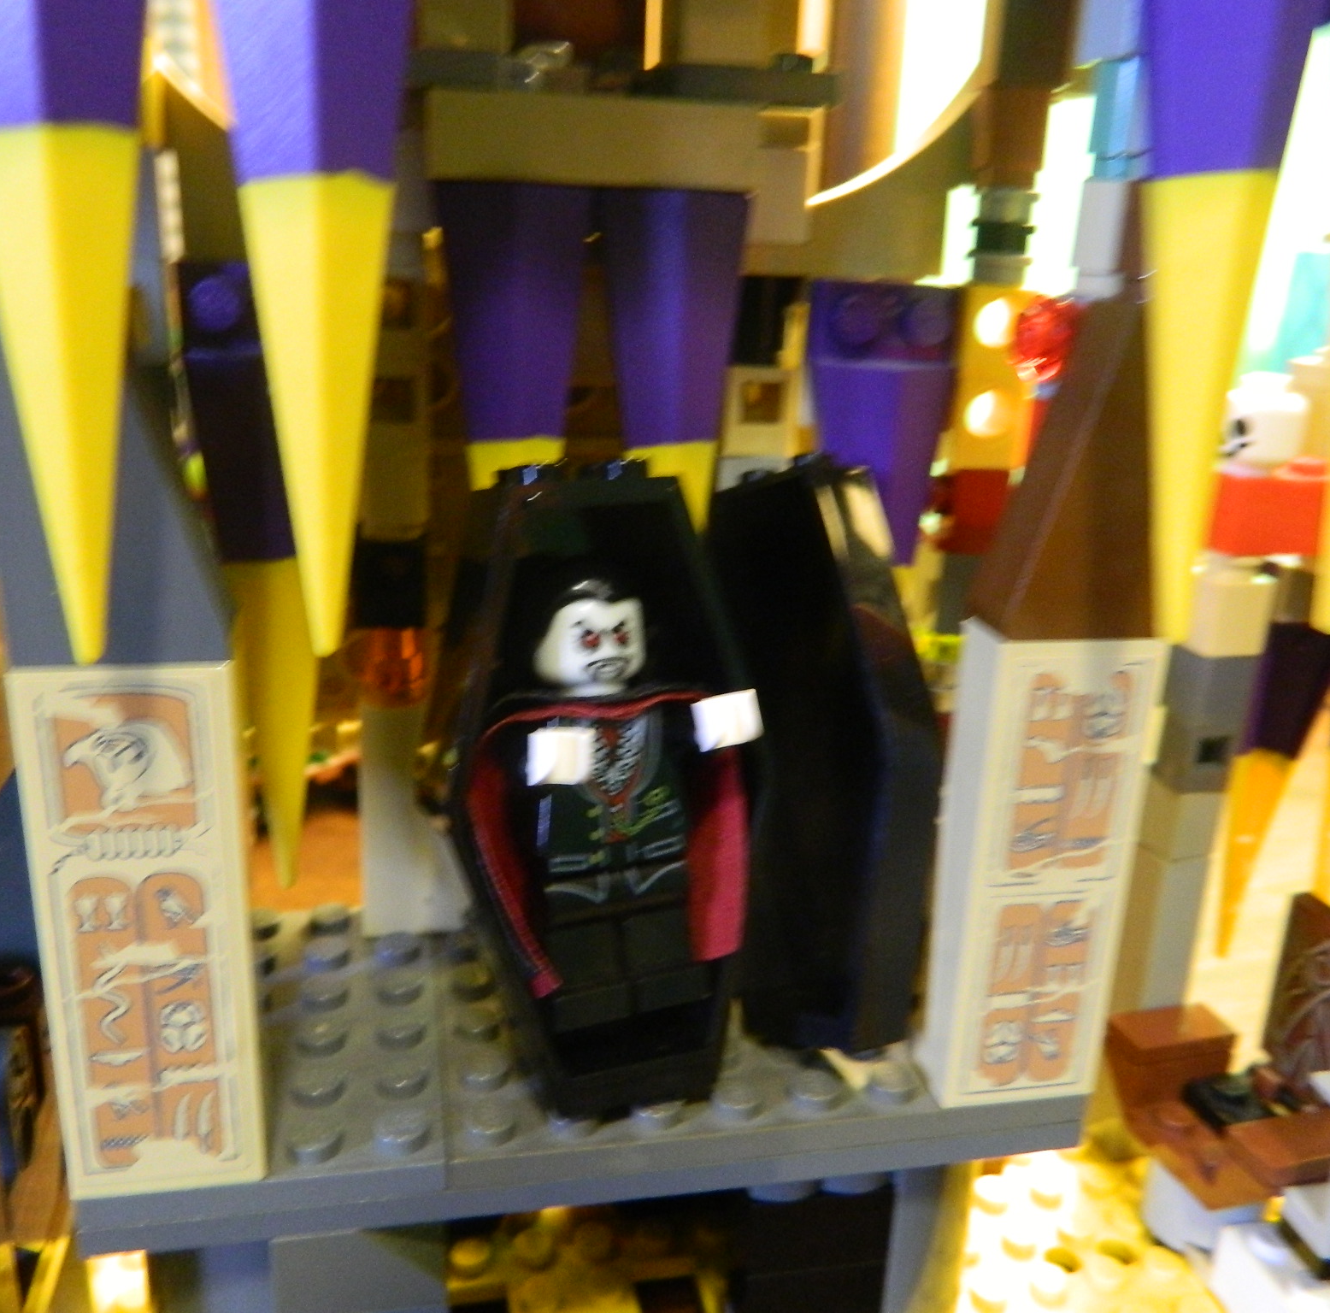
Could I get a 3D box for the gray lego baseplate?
[{"bbox_3d":[-0.009,0.040,0.141,0.096,0.008,0.048,-1,18,-12],"label":"gray lego baseplate"}]

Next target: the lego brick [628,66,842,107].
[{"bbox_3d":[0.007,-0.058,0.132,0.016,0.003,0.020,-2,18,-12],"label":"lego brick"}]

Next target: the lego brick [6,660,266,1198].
[{"bbox_3d":[-0.043,0.023,0.106,0.016,0.048,0.008,-2,18,-12],"label":"lego brick"}]

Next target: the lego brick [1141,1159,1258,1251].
[{"bbox_3d":[0.073,0.075,0.174,0.008,0.009,0.014,-1,18,-12],"label":"lego brick"}]

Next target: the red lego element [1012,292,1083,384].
[{"bbox_3d":[0.039,-0.032,0.128,0.008,0.009,0.008,-1,18,-12],"label":"red lego element"}]

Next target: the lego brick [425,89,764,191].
[{"bbox_3d":[-0.008,-0.050,0.125,0.032,0.009,0.008,-2,18,-12],"label":"lego brick"}]

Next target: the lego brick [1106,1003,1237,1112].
[{"bbox_3d":[0.074,0.059,0.185,0.016,0.010,0.008,-1,18,-12],"label":"lego brick"}]

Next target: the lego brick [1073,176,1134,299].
[{"bbox_3d":[0.040,-0.037,0.113,0.008,0.010,0.008,-1,18,-12],"label":"lego brick"}]

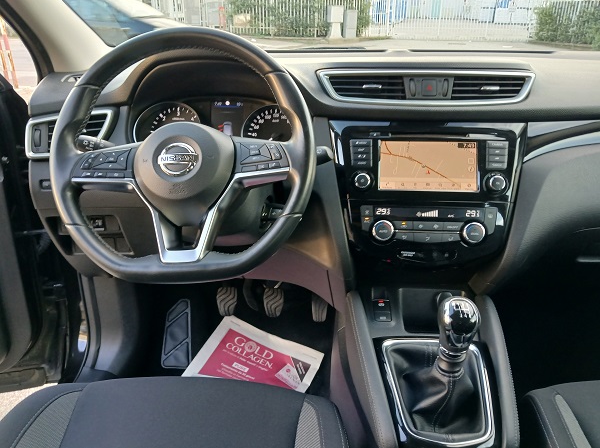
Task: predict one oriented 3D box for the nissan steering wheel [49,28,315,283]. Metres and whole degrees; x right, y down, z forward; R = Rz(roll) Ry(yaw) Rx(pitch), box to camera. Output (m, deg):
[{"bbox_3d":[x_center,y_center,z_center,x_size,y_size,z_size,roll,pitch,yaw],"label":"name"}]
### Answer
[{"bbox_3d":[-0.162,-0.096,0.666,0.370,0.355,0.117,2,1,4],"label":"nissan steering wheel"}]

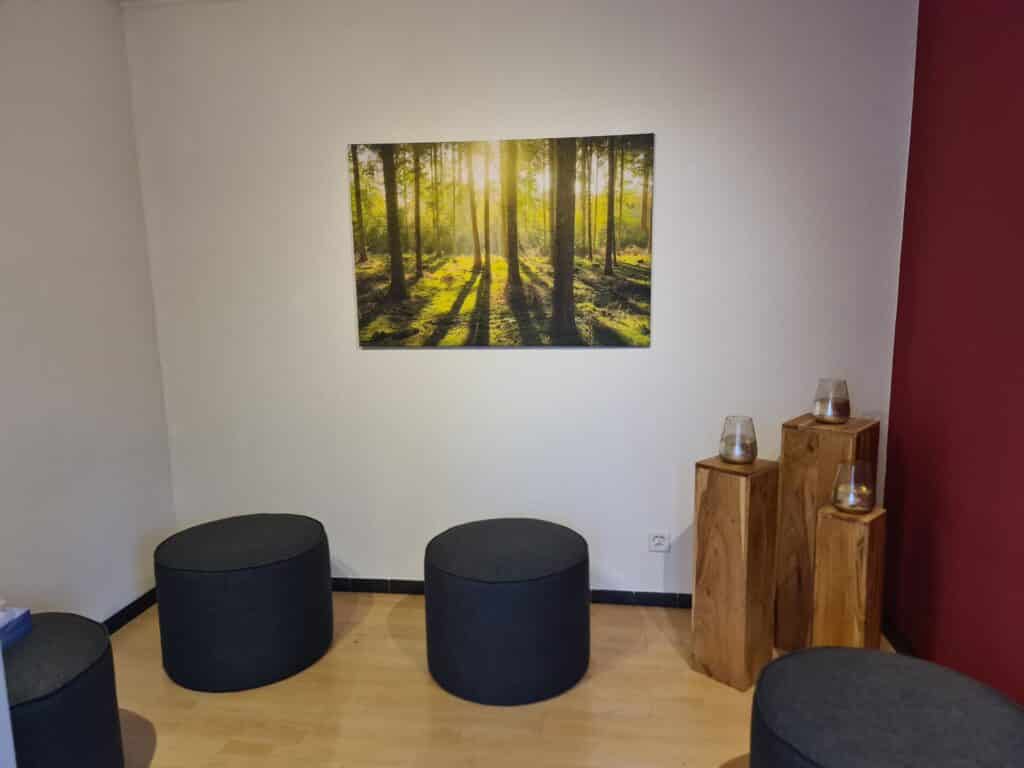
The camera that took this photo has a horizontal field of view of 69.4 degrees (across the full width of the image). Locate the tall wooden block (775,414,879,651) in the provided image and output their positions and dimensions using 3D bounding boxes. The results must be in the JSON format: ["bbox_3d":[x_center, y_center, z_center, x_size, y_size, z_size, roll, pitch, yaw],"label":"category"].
[{"bbox_3d":[1.153,0.567,2.717,0.245,0.867,0.242,7,13,40],"label":"tall wooden block"}]

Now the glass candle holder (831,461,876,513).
[{"bbox_3d":[1.131,0.341,2.442,0.127,0.150,0.127,0,10,8],"label":"glass candle holder"}]

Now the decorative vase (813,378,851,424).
[{"bbox_3d":[1.149,0.062,2.655,0.124,0.151,0.124,0,10,8],"label":"decorative vase"}]

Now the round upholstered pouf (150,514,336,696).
[{"bbox_3d":[-1.015,0.810,2.846,0.605,0.439,0.605,-1,10,0],"label":"round upholstered pouf"}]

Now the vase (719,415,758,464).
[{"bbox_3d":[0.790,0.194,2.577,0.128,0.153,0.128,0,10,8],"label":"vase"}]

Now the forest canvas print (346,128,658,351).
[{"bbox_3d":[-0.047,-0.551,2.951,1.200,0.805,0.023,0,10,8],"label":"forest canvas print"}]

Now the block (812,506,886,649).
[{"bbox_3d":[1.126,0.731,2.478,0.150,0.630,0.150,8,13,41],"label":"block"}]

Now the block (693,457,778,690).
[{"bbox_3d":[0.793,0.647,2.630,0.210,0.757,0.230,8,14,43],"label":"block"}]

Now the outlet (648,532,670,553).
[{"bbox_3d":[0.615,0.660,3.076,0.085,0.085,0.014,0,10,8],"label":"outlet"}]

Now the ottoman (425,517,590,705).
[{"bbox_3d":[-0.011,0.810,2.732,0.600,0.437,0.600,-1,10,0],"label":"ottoman"}]

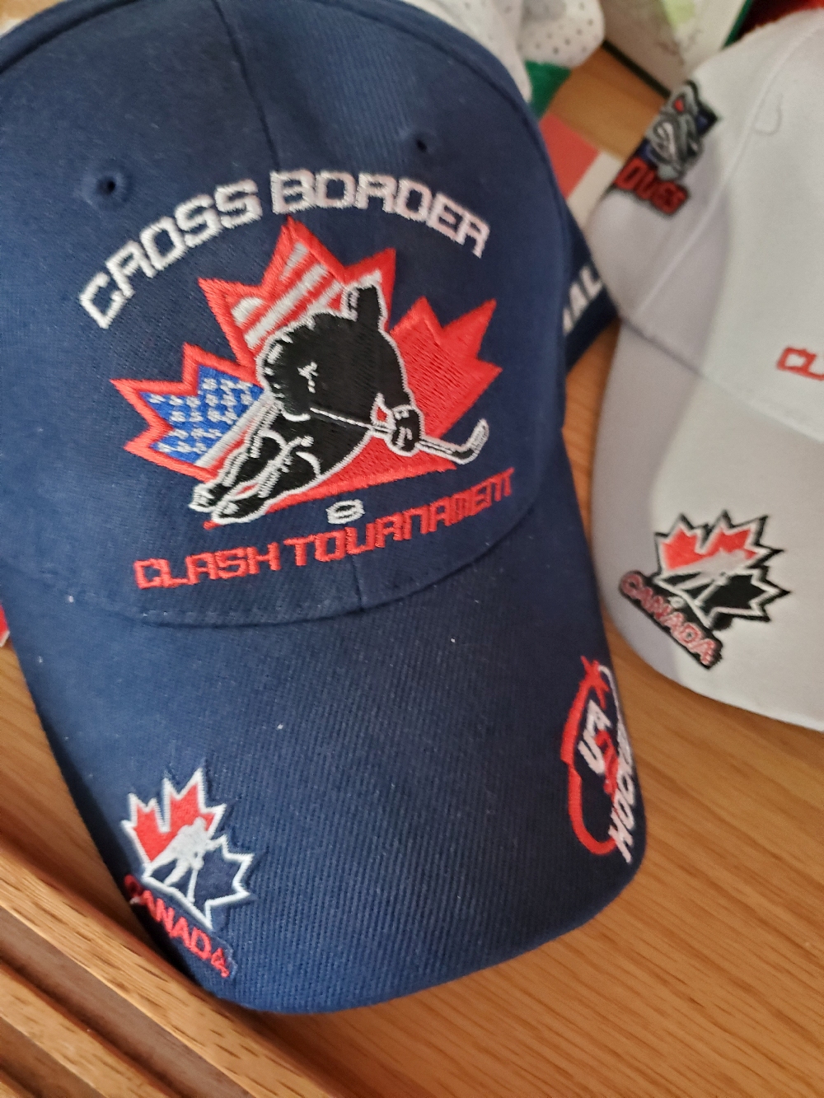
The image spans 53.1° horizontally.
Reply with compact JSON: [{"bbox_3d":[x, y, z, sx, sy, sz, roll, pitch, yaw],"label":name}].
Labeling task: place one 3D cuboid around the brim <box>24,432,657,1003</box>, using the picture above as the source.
[{"bbox_3d":[-0.011,0.030,0.197,0.165,0.050,0.126,-13,68,-15],"label":"brim"}]

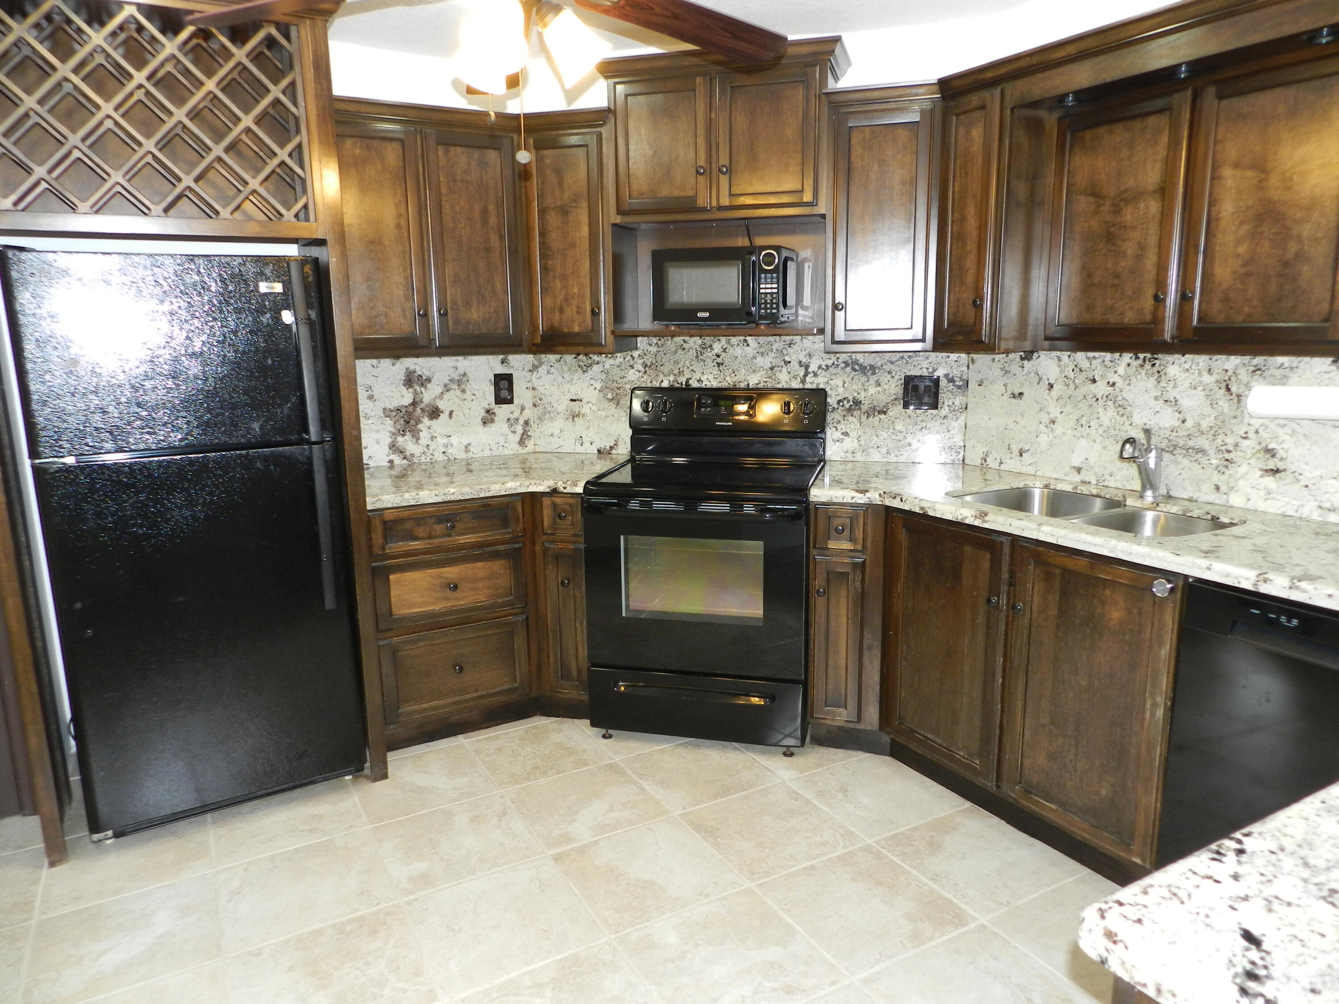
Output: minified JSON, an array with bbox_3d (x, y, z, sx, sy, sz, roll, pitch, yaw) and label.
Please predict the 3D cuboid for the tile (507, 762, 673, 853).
[{"bbox_3d":[-0.255,0.924,2.716,0.395,0.012,0.395,-7,12,-28],"label":"tile"}]

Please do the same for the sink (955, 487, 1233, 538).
[{"bbox_3d":[1.113,0.132,2.434,0.400,0.190,0.740,-7,12,-28],"label":"sink"}]

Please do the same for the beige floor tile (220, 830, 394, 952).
[{"bbox_3d":[-0.960,1.013,2.340,0.402,0.011,0.398,-7,13,-28],"label":"beige floor tile"}]

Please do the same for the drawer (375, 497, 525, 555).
[{"bbox_3d":[-0.831,0.050,3.153,0.512,0.134,0.380,-7,12,-28],"label":"drawer"}]

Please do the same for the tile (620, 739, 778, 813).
[{"bbox_3d":[0.094,0.881,2.906,0.395,0.012,0.395,-7,12,-28],"label":"tile"}]

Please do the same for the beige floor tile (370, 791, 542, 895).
[{"bbox_3d":[-0.605,0.966,2.527,0.395,0.012,0.395,-7,12,-28],"label":"beige floor tile"}]

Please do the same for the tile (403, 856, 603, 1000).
[{"bbox_3d":[-0.411,1.028,2.183,0.395,0.012,0.395,-7,12,-28],"label":"tile"}]

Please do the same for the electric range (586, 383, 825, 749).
[{"bbox_3d":[0.163,0.201,3.296,0.765,1.180,0.680,2,12,17],"label":"electric range"}]

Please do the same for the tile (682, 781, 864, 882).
[{"bbox_3d":[0.288,0.943,2.562,0.395,0.012,0.395,-7,12,-28],"label":"tile"}]

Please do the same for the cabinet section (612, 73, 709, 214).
[{"bbox_3d":[0.013,-1.276,3.272,0.347,0.442,0.310,2,11,14],"label":"cabinet section"}]

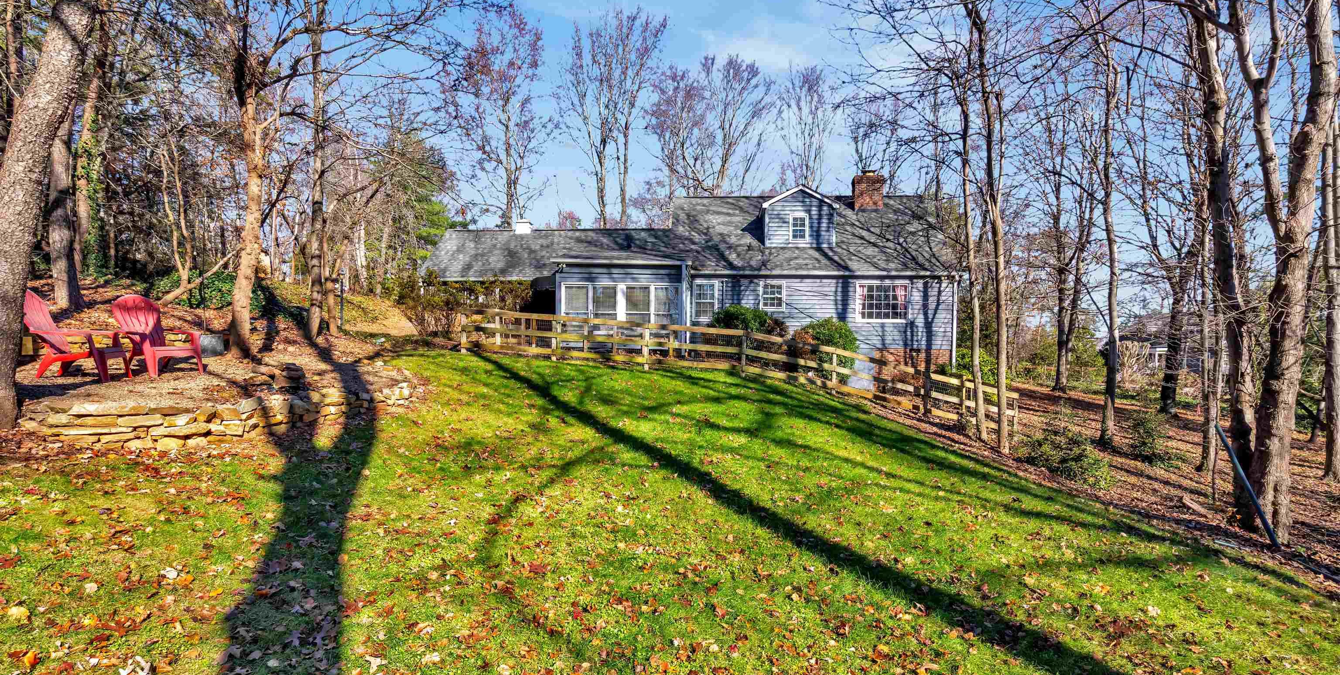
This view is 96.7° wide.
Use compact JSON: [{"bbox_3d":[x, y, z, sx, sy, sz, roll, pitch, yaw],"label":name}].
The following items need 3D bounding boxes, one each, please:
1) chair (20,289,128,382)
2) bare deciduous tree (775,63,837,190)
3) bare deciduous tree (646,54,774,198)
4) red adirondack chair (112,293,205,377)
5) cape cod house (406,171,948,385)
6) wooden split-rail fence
[{"bbox_3d":[-6.910,-0.004,6.923,0.854,0.970,0.718,0,2,-17],"label":"chair"},{"bbox_3d":[9.548,-9.696,42.666,4.388,19.461,4.388,1,2,0],"label":"bare deciduous tree"},{"bbox_3d":[2.417,-8.843,37.698,8.014,17.946,8.014,1,2,0],"label":"bare deciduous tree"},{"bbox_3d":[-6.509,-0.020,7.567,0.854,0.970,0.718,1,2,19],"label":"red adirondack chair"},{"bbox_3d":[-0.146,-2.454,22.914,20.102,7.891,11.199,1,2,6],"label":"cape cod house"},{"bbox_3d":[1.525,0.780,15.797,14.809,2.886,0.500,1,2,5],"label":"wooden split-rail fence"}]

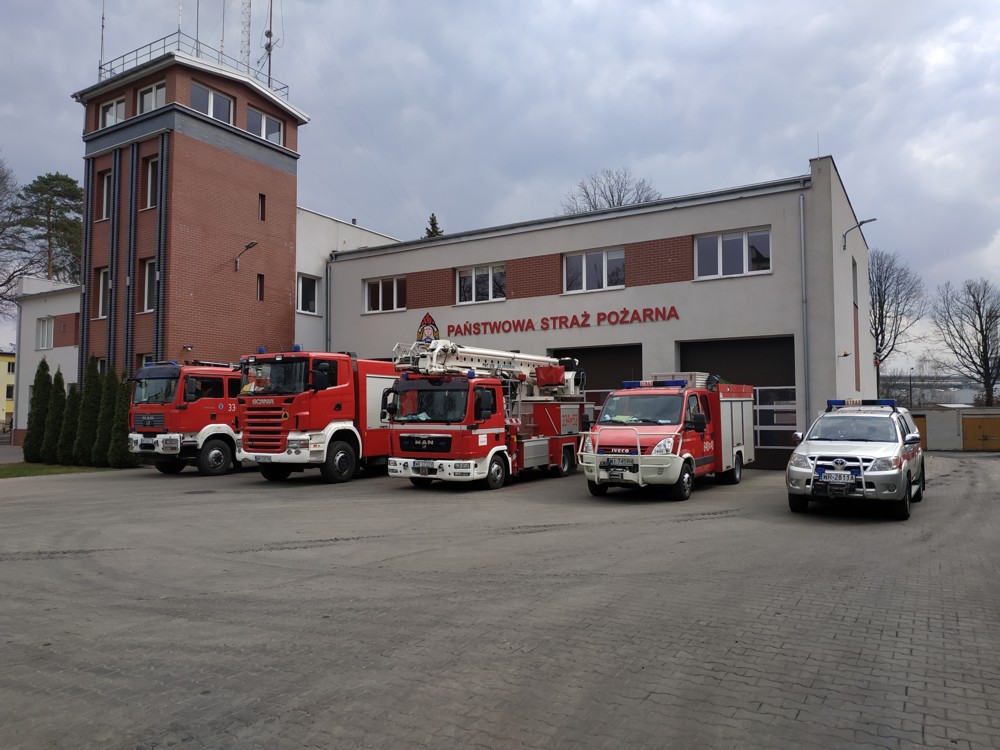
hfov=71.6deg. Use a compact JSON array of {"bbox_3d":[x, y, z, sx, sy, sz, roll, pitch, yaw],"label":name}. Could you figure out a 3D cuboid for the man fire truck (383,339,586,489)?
[{"bbox_3d":[-0.077,1.018,17.334,2.450,3.200,7.200,-2,-4,31],"label":"man fire truck"}]

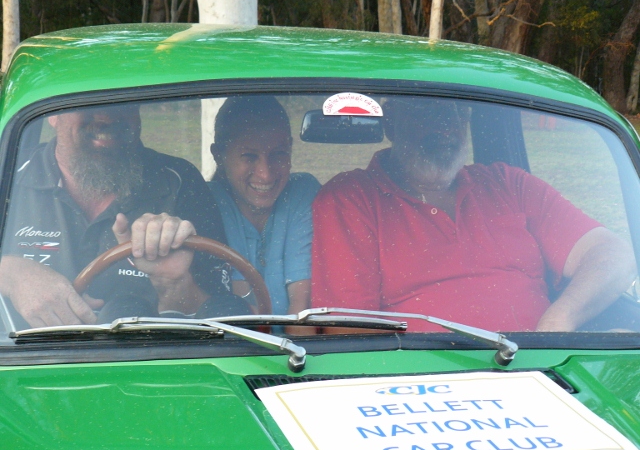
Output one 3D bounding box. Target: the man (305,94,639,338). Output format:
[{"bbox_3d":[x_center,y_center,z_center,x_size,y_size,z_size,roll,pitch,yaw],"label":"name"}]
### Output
[{"bbox_3d":[0.327,0.202,2.620,0.650,1.000,0.800,-1,10,-12],"label":"man"}]

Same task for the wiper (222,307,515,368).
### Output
[{"bbox_3d":[0.078,0.192,2.130,0.520,0.075,0.100,-1,10,-9],"label":"wiper"}]

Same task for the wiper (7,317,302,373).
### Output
[{"bbox_3d":[-0.274,0.203,2.090,0.490,0.075,0.100,0,10,-4],"label":"wiper"}]

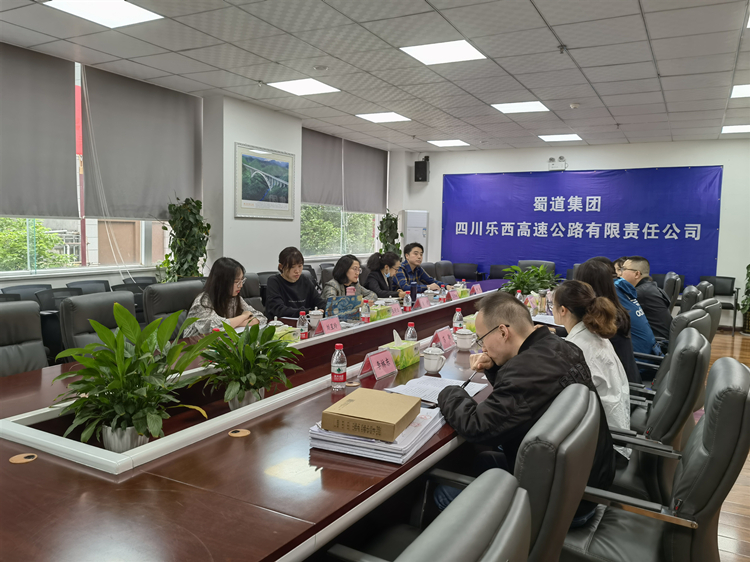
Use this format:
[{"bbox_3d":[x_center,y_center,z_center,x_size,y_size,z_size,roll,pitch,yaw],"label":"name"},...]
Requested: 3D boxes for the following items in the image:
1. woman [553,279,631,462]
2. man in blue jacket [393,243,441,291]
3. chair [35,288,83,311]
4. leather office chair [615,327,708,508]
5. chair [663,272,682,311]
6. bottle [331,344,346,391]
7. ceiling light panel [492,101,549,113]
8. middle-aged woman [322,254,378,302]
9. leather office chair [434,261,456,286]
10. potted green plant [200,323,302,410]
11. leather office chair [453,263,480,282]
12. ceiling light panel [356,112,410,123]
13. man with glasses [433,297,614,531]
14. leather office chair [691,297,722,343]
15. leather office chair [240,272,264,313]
[{"bbox_3d":[0.878,0.604,2.822,0.720,1.220,0.480,4,6,28],"label":"woman"},{"bbox_3d":[0.420,0.251,5.913,0.540,1.260,0.800,-3,7,-42],"label":"man in blue jacket"},{"bbox_3d":[-2.298,0.518,4.631,0.580,0.860,0.550,5,6,28],"label":"chair"},{"bbox_3d":[1.175,0.735,2.694,0.660,1.000,0.620,5,6,30],"label":"leather office chair"},{"bbox_3d":[3.060,0.415,6.528,0.660,1.000,0.620,5,6,28],"label":"chair"},{"bbox_3d":[-0.151,0.347,2.377,0.062,0.193,0.062,1,5,0],"label":"bottle"},{"bbox_3d":[1.694,-2.036,6.837,0.590,0.040,0.590,5,6,28],"label":"ceiling light panel"},{"bbox_3d":[-0.236,0.365,5.090,0.720,1.190,0.520,5,6,28],"label":"middle-aged woman"},{"bbox_3d":[1.122,0.253,7.641,0.660,1.000,0.620,5,6,28],"label":"leather office chair"},{"bbox_3d":[-0.533,0.370,2.465,0.420,0.410,0.410,0,6,-12],"label":"potted green plant"},{"bbox_3d":[1.552,0.100,10.424,0.580,0.850,0.560,4,6,28],"label":"leather office chair"},{"bbox_3d":[0.117,-2.146,7.668,0.590,0.030,0.590,4,6,28],"label":"ceiling light panel"},{"bbox_3d":[0.560,0.649,2.257,0.720,1.220,0.540,5,6,31],"label":"man with glasses"},{"bbox_3d":[1.802,0.597,3.744,0.680,1.020,0.620,4,6,28],"label":"leather office chair"},{"bbox_3d":[-0.992,0.463,4.857,0.660,1.000,0.620,5,6,28],"label":"leather office chair"}]

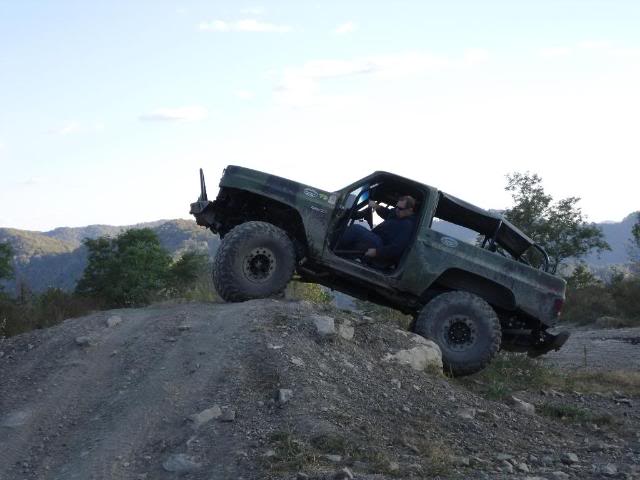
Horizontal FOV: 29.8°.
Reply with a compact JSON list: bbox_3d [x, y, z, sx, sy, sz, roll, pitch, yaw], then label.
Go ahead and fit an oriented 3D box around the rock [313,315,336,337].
[{"bbox_3d":[0.049,0.936,13.163,0.262,0.219,0.209,0,-1,0],"label":"rock"}]

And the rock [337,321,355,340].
[{"bbox_3d":[0.277,0.983,13.047,0.195,0.201,0.156,0,-1,0],"label":"rock"}]

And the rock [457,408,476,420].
[{"bbox_3d":[1.359,1.618,11.144,0.185,0.096,0.148,0,-1,0],"label":"rock"}]

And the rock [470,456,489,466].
[{"bbox_3d":[1.132,1.572,8.531,0.127,0.060,0.102,0,-1,0],"label":"rock"}]

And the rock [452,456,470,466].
[{"bbox_3d":[1.004,1.572,8.531,0.127,0.060,0.102,0,-1,0],"label":"rock"}]

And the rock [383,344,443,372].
[{"bbox_3d":[1.044,1.326,13.561,0.669,0.281,0.535,0,-1,0],"label":"rock"}]

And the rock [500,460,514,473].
[{"bbox_3d":[1.265,1.528,8.107,0.094,0.073,0.075,0,-1,0],"label":"rock"}]

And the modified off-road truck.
[{"bbox_3d":[0.852,0.217,15.436,5.040,2.150,2.100,19,4,12],"label":"modified off-road truck"}]

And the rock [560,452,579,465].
[{"bbox_3d":[1.748,1.531,8.420,0.126,0.074,0.101,0,-1,0],"label":"rock"}]

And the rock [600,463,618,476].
[{"bbox_3d":[1.920,1.522,7.969,0.119,0.083,0.095,0,-1,0],"label":"rock"}]

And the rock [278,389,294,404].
[{"bbox_3d":[-0.294,1.372,10.534,0.140,0.129,0.112,0,-1,0],"label":"rock"}]

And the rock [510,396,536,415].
[{"bbox_3d":[1.889,1.536,11.158,0.240,0.147,0.192,0,-1,0],"label":"rock"}]

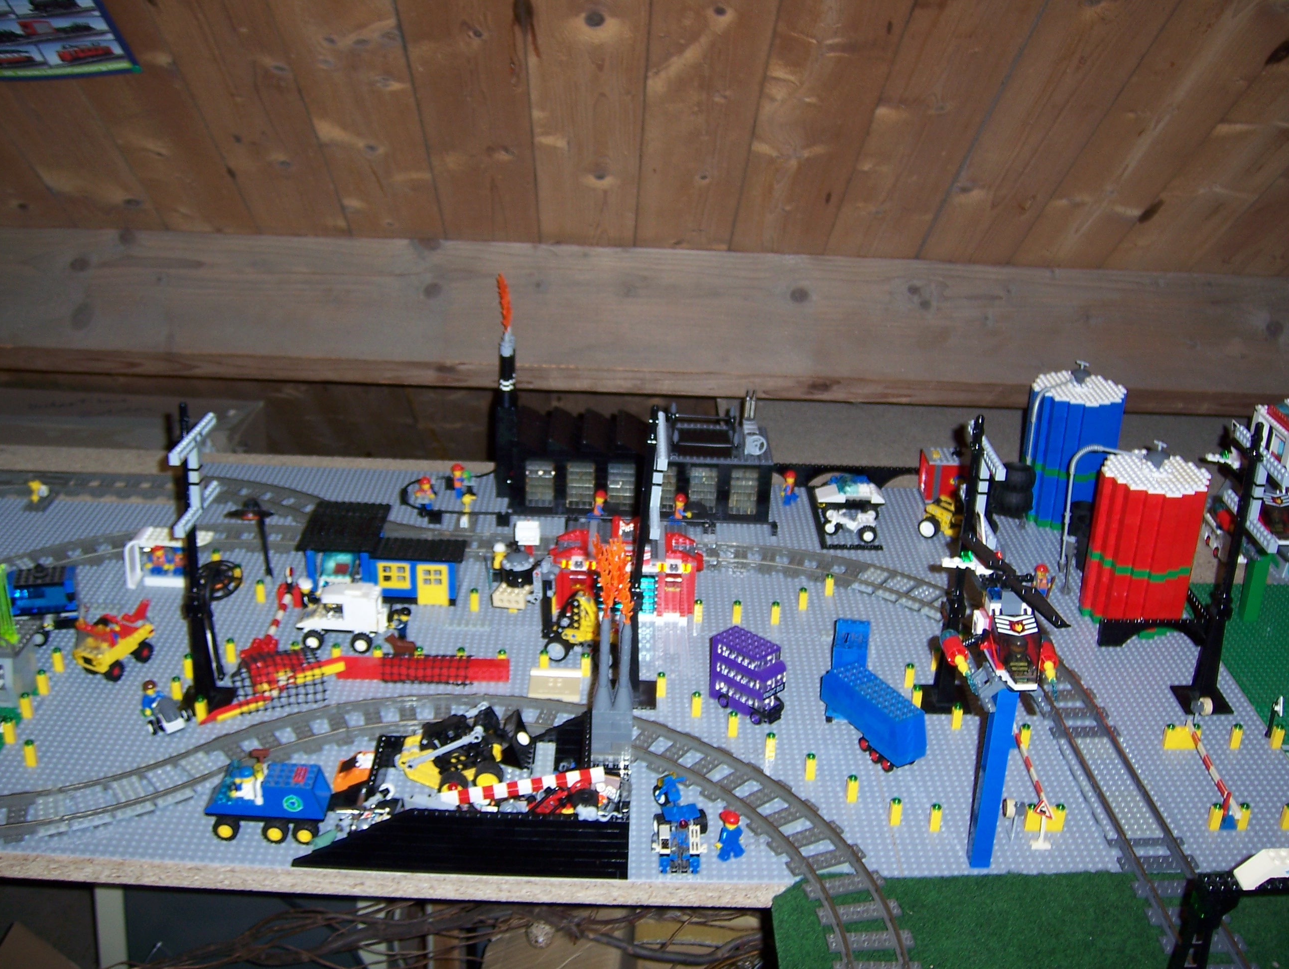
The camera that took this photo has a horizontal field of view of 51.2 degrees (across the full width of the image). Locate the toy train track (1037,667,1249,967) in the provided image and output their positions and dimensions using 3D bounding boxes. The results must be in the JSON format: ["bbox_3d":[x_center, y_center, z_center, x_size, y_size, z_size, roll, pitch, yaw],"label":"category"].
[{"bbox_3d":[0.411,0.262,1.159,0.064,0.009,0.416,2,25,-1],"label":"toy train track"}]

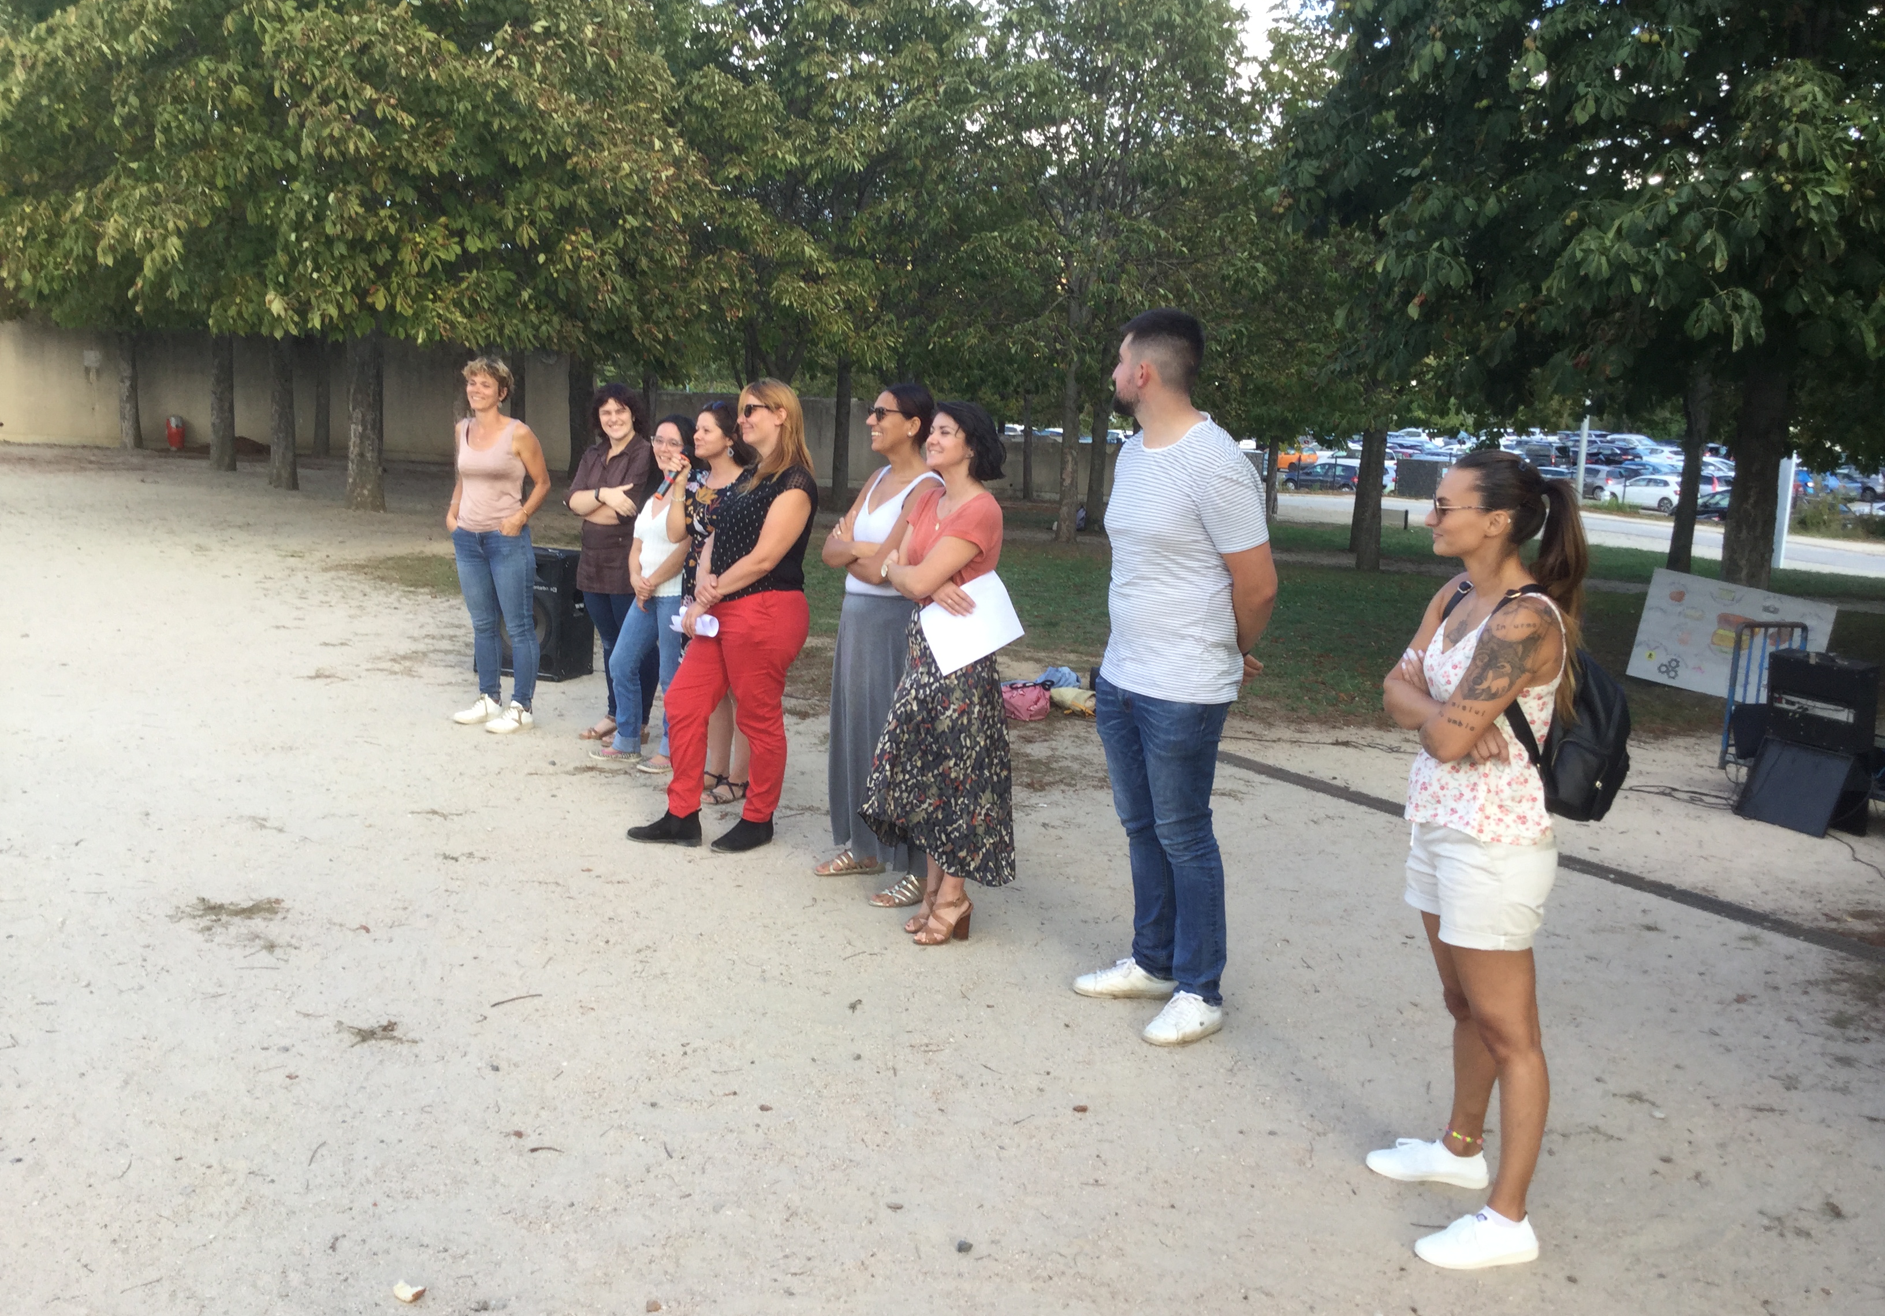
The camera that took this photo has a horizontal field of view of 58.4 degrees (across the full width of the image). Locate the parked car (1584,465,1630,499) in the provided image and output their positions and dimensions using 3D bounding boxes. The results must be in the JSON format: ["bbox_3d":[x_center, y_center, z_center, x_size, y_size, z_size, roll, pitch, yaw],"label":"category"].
[{"bbox_3d":[28.985,-7.973,77.000,1.740,1.530,4.050,-3,9,-41],"label":"parked car"}]

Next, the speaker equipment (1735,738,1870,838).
[{"bbox_3d":[4.005,0.588,7.816,0.310,0.360,0.520,0,8,-21],"label":"speaker equipment"}]

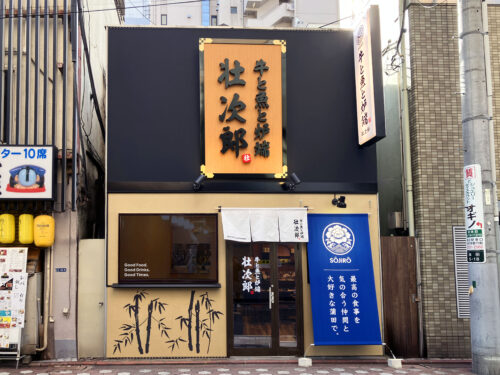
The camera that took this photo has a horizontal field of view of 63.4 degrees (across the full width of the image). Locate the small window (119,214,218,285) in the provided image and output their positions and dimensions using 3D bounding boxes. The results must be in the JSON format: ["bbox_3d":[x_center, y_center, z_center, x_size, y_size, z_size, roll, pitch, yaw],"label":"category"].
[{"bbox_3d":[-1.383,1.047,6.924,1.678,1.187,0.100,0,-4,-2],"label":"small window"}]

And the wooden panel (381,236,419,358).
[{"bbox_3d":[2.594,1.891,7.024,0.599,2.059,0.060,0,-4,-2],"label":"wooden panel"}]

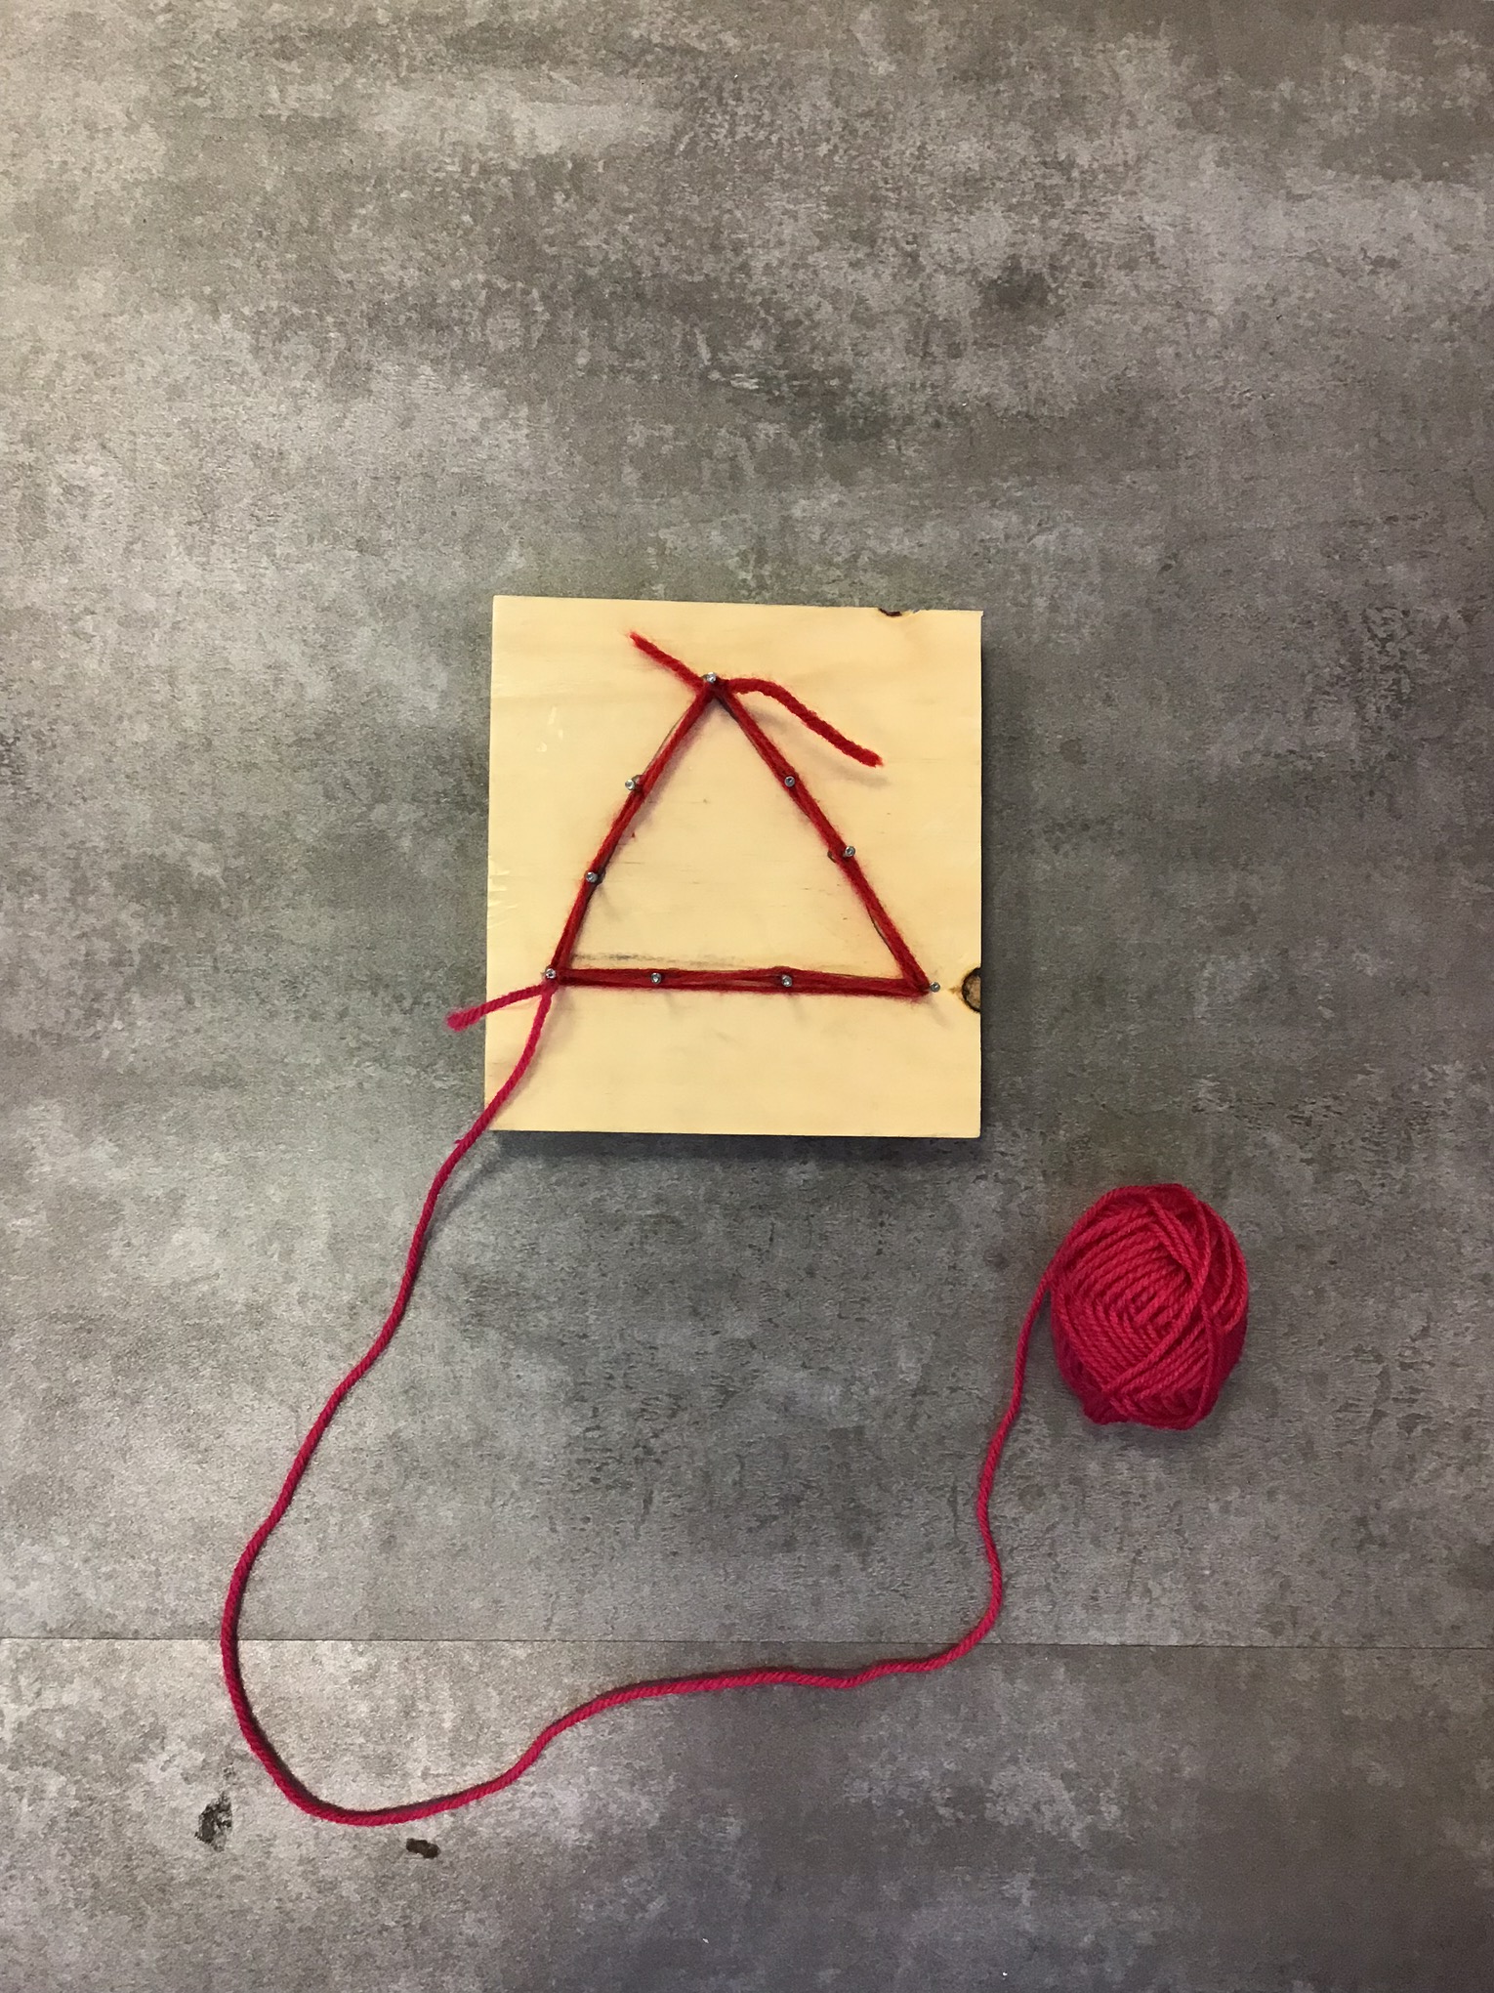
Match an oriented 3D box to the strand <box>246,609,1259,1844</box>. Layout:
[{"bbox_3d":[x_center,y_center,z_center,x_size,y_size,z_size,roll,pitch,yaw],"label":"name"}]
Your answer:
[{"bbox_3d":[-0.006,0.063,0.457,0.272,0.049,0.316,0,88,-1],"label":"strand"}]

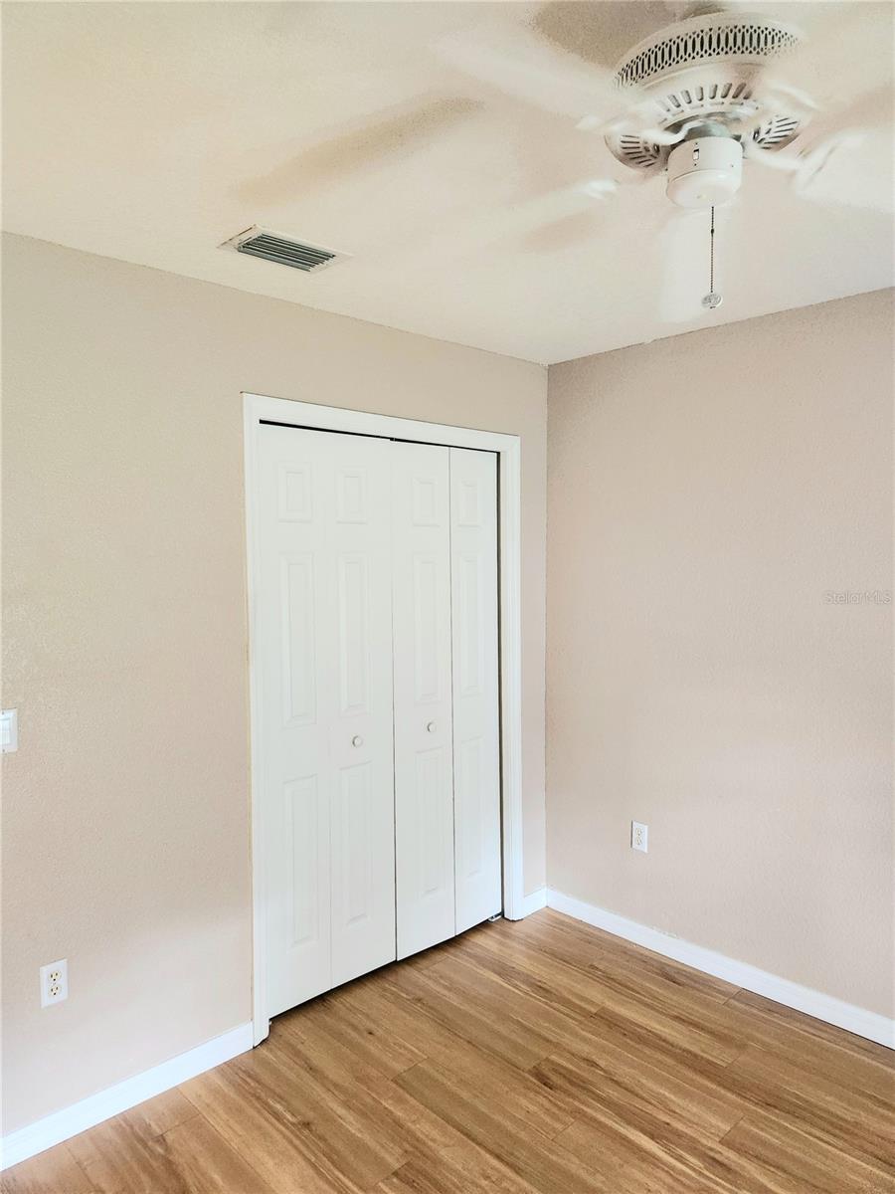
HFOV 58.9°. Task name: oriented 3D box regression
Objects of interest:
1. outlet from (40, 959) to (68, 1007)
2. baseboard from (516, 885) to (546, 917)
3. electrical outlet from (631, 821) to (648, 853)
[{"bbox_3d":[-1.080,1.061,2.179,0.070,0.114,0.010,-3,4,-43],"label":"outlet"},{"bbox_3d":[0.390,1.381,3.580,0.185,0.090,0.015,-3,4,-43],"label":"baseboard"},{"bbox_3d":[0.791,0.987,3.263,0.010,0.113,0.072,-3,4,-43],"label":"electrical outlet"}]

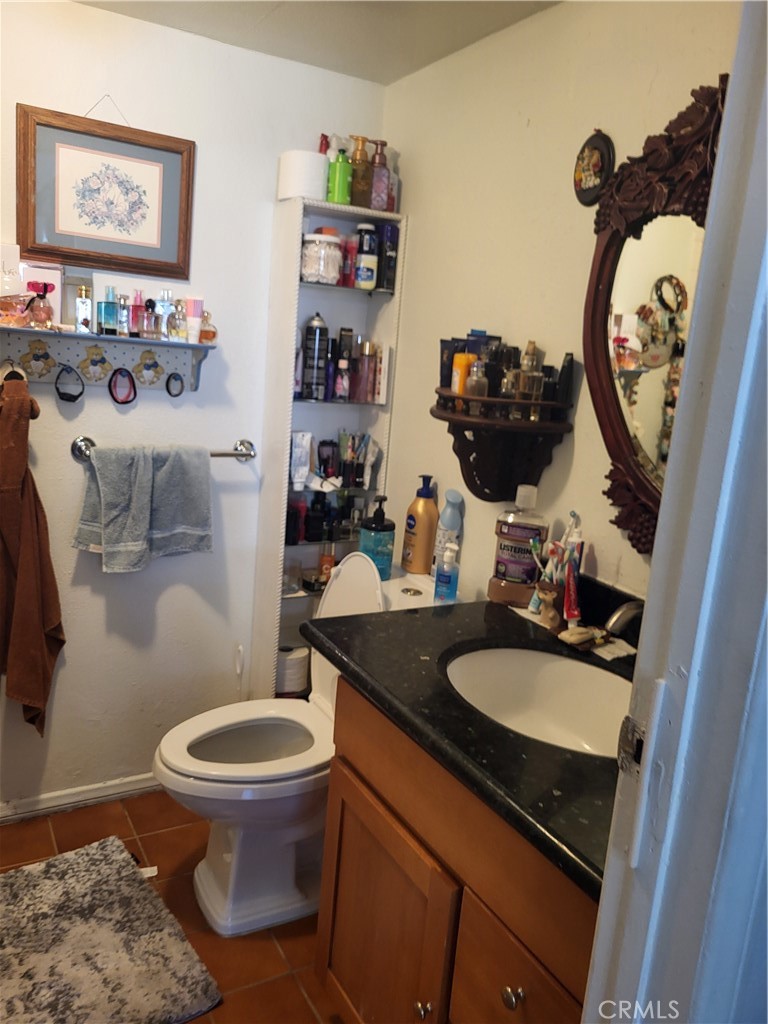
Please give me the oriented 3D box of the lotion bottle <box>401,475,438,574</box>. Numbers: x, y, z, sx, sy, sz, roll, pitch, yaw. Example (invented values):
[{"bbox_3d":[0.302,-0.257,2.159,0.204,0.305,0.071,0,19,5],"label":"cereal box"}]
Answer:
[{"bbox_3d":[0.102,0.043,2.064,0.092,0.256,0.060,14,15,40],"label":"lotion bottle"}]

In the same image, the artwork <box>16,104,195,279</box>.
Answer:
[{"bbox_3d":[-0.679,-0.774,1.902,0.409,0.344,0.026,-3,15,-31],"label":"artwork"}]

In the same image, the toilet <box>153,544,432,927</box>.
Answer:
[{"bbox_3d":[-0.193,0.530,1.901,0.734,0.852,0.405,-2,13,-30],"label":"toilet"}]

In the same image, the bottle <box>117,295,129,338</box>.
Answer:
[{"bbox_3d":[-0.666,-0.499,1.960,0.032,0.107,0.030,-2,14,-31],"label":"bottle"}]

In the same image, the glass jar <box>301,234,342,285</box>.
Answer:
[{"bbox_3d":[-0.168,-0.669,2.062,0.107,0.127,0.107,5,12,-1],"label":"glass jar"}]

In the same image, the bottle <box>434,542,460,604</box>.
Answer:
[{"bbox_3d":[0.151,0.144,1.814,0.056,0.146,0.038,7,12,14],"label":"bottle"}]

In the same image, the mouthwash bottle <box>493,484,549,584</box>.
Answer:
[{"bbox_3d":[0.286,0.069,1.614,0.110,0.256,0.074,8,12,18],"label":"mouthwash bottle"}]

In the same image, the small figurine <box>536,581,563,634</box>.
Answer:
[{"bbox_3d":[0.332,0.187,1.539,0.048,0.098,0.044,2,12,-11],"label":"small figurine"}]

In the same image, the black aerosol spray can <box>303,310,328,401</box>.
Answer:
[{"bbox_3d":[-0.185,-0.423,2.101,0.061,0.232,0.061,5,12,-1],"label":"black aerosol spray can"}]

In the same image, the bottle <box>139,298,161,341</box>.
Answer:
[{"bbox_3d":[-0.589,-0.485,1.936,0.048,0.103,0.038,-3,15,-31],"label":"bottle"}]

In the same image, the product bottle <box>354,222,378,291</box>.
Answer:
[{"bbox_3d":[-0.050,-0.727,2.190,0.064,0.178,0.064,5,12,-1],"label":"product bottle"}]

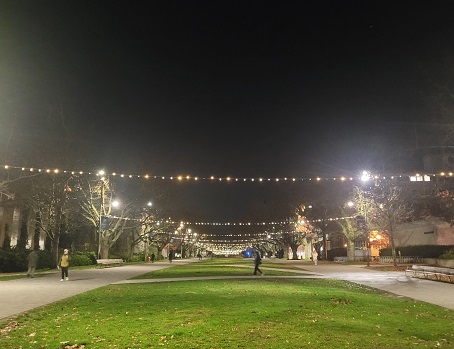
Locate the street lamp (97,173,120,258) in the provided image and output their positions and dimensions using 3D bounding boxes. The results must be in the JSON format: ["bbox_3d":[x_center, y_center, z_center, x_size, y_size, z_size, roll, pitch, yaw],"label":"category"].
[{"bbox_3d":[-11.903,4.325,45.786,2.000,9.500,0.500,0,-10,0],"label":"street lamp"}]

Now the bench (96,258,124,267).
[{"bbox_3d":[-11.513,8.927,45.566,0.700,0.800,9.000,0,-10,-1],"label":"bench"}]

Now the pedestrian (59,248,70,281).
[{"bbox_3d":[-8.708,4.885,24.541,0.560,1.700,0.400,-1,-10,6],"label":"pedestrian"}]

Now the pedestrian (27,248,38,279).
[{"bbox_3d":[-11.836,5.433,27.845,0.560,1.750,0.450,-2,-10,11],"label":"pedestrian"}]

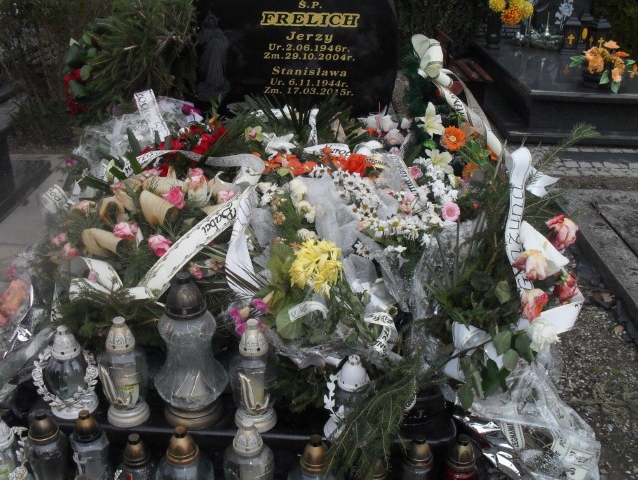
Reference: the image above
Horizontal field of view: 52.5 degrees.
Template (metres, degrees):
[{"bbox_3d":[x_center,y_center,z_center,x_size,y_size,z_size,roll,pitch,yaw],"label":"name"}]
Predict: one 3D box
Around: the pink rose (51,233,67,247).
[{"bbox_3d":[-0.794,-0.002,1.980,0.044,0.038,0.042,4,21,11],"label":"pink rose"}]

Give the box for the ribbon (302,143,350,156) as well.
[{"bbox_3d":[0.027,-0.329,2.350,0.165,0.040,0.060,0,21,0],"label":"ribbon"}]

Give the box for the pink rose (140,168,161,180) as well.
[{"bbox_3d":[-0.560,-0.218,2.150,0.070,0.045,0.058,-5,26,-14],"label":"pink rose"}]

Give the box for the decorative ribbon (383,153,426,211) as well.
[{"bbox_3d":[0.280,-0.192,2.120,0.130,0.160,0.100,0,21,0],"label":"decorative ribbon"}]

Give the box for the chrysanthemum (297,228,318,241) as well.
[{"bbox_3d":[-0.032,-0.012,1.770,0.054,0.040,0.050,0,21,0],"label":"chrysanthemum"}]

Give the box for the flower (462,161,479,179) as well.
[{"bbox_3d":[0.510,-0.237,2.180,0.063,0.062,0.035,1,-6,0],"label":"flower"}]

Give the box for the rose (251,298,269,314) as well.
[{"bbox_3d":[-0.150,0.171,1.660,0.046,0.042,0.042,8,26,13],"label":"rose"}]

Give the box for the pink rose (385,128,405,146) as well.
[{"bbox_3d":[0.286,-0.383,2.420,0.073,0.065,0.065,5,25,6],"label":"pink rose"}]

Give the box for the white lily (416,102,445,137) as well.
[{"bbox_3d":[0.383,-0.413,2.220,0.100,0.110,0.065,3,-1,5],"label":"white lily"}]

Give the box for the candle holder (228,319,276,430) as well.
[{"bbox_3d":[-0.153,0.316,1.520,0.114,0.275,0.114,0,21,0],"label":"candle holder"}]

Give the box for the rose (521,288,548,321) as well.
[{"bbox_3d":[0.539,0.162,1.620,0.065,0.075,0.065,2,25,1],"label":"rose"}]

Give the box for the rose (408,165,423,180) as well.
[{"bbox_3d":[0.331,-0.232,2.220,0.055,0.052,0.045,-2,21,-6],"label":"rose"}]

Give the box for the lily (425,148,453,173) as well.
[{"bbox_3d":[0.398,-0.259,2.120,0.092,0.085,0.060,-1,-11,-5],"label":"lily"}]

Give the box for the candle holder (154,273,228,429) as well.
[{"bbox_3d":[-0.309,0.253,1.538,0.182,0.385,0.182,-4,26,-12],"label":"candle holder"}]

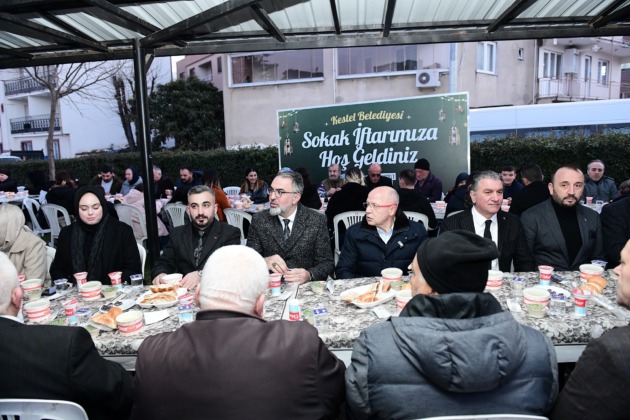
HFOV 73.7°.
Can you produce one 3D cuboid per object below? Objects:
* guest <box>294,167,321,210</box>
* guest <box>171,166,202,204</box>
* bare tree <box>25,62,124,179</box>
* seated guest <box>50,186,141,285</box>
[{"bbox_3d":[-0.091,0.148,4.736,0.480,1.264,0.750,-1,8,6],"label":"guest"},{"bbox_3d":[-1.860,0.023,5.960,0.520,1.261,0.750,1,8,14],"label":"guest"},{"bbox_3d":[-5.153,-1.652,9.047,2.300,4.100,2.100,-2,7,0],"label":"bare tree"},{"bbox_3d":[-1.277,0.516,2.341,0.550,1.268,0.800,-2,8,-3],"label":"seated guest"}]

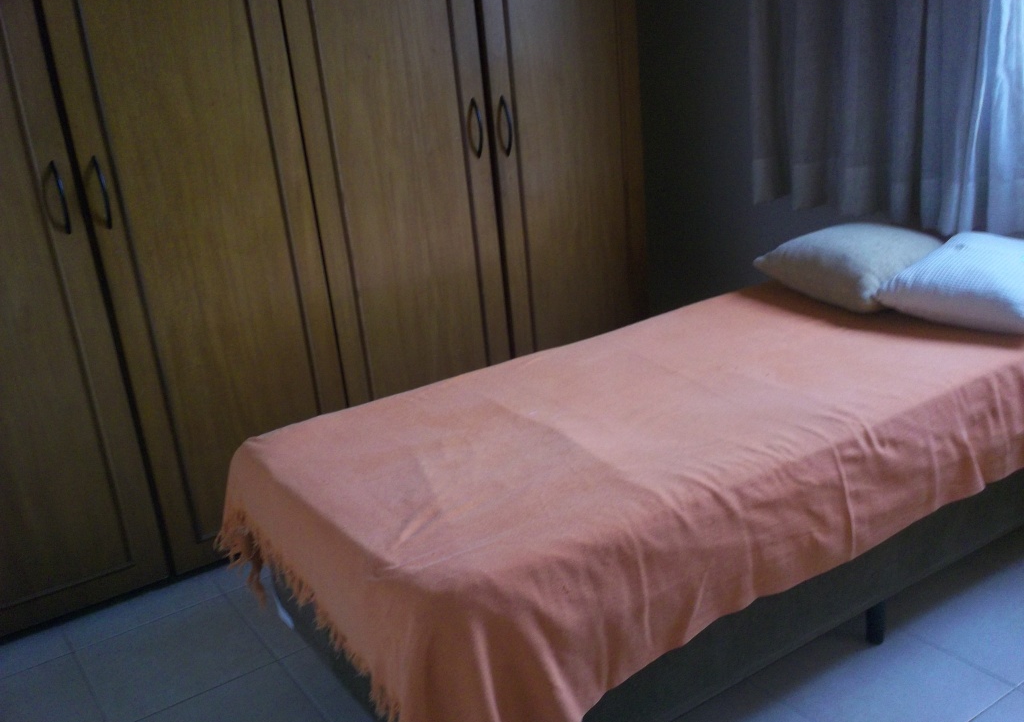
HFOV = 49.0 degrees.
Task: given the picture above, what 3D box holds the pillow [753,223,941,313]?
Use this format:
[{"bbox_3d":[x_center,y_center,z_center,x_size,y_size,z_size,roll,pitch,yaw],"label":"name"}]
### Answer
[{"bbox_3d":[0.843,-0.223,2.670,0.375,0.170,0.400,-15,22,-23],"label":"pillow"}]

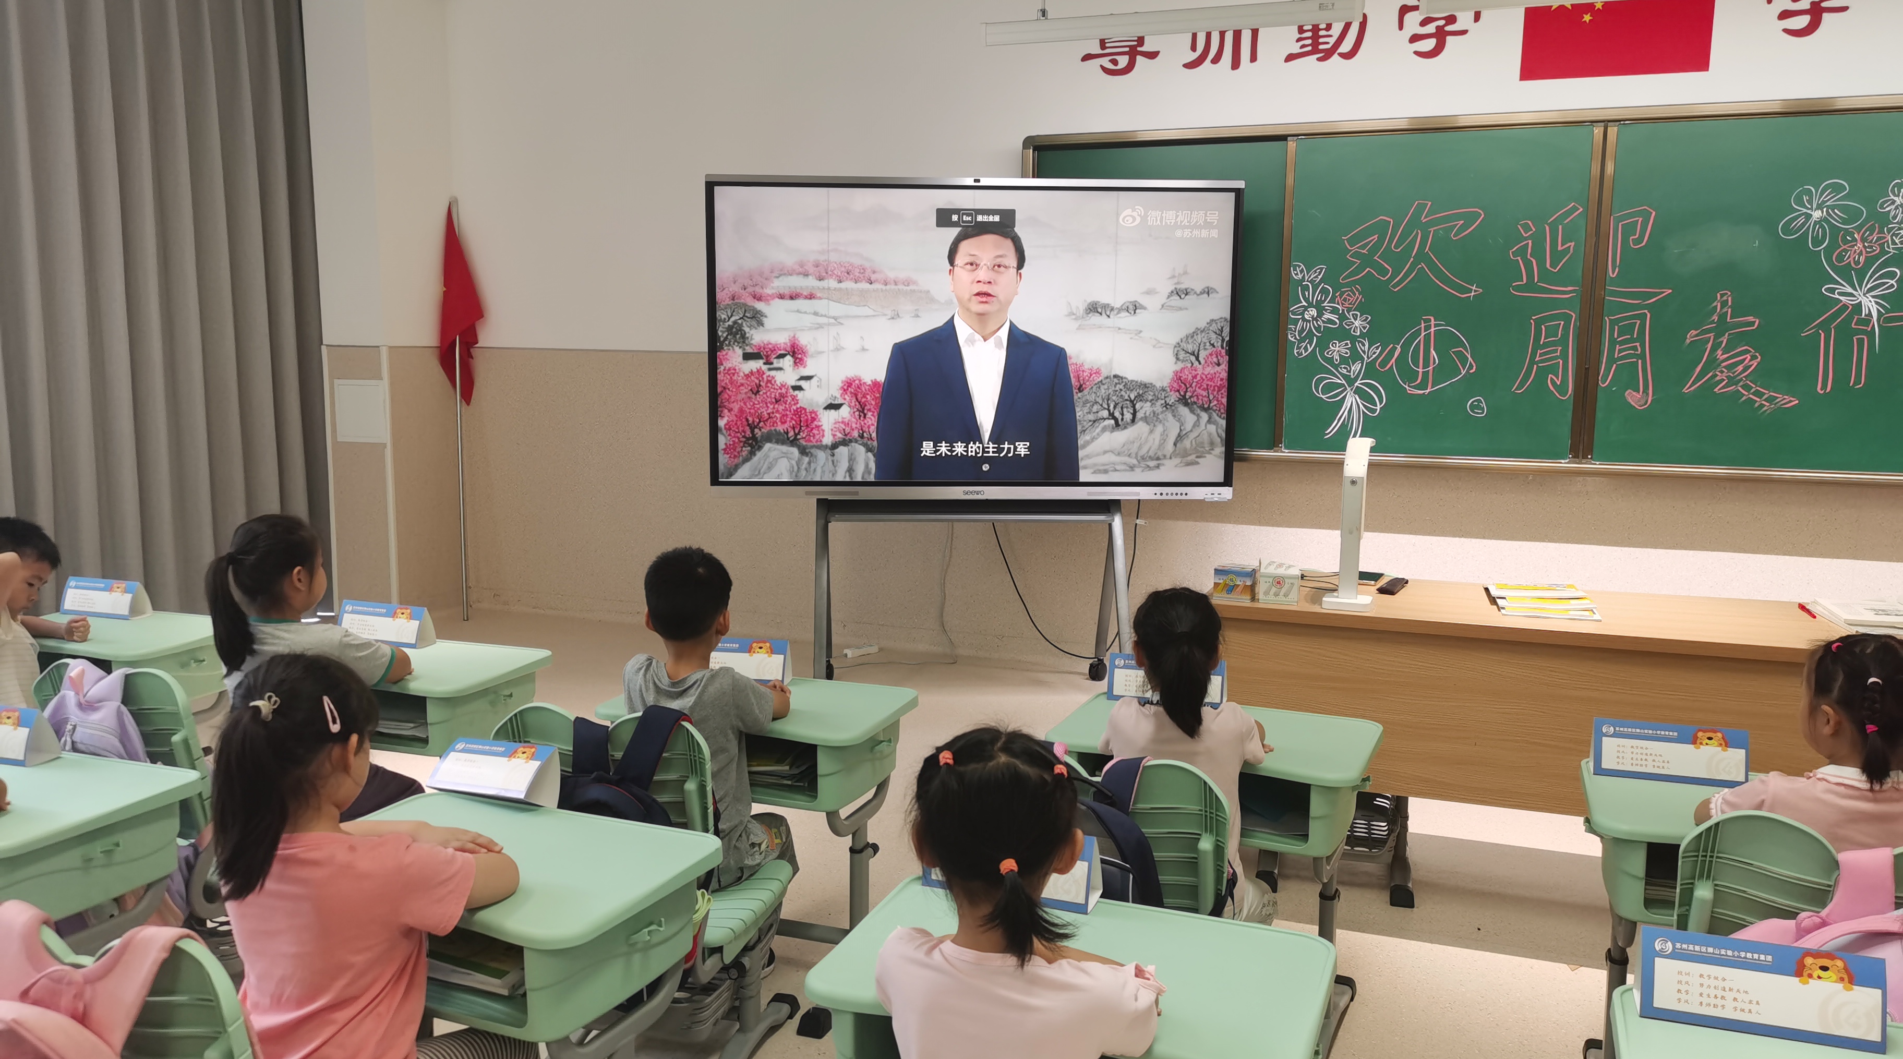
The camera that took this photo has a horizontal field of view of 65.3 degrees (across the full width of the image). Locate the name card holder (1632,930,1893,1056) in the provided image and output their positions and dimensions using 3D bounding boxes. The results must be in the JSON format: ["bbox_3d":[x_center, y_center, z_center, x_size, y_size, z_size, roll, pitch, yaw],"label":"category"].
[{"bbox_3d":[0.943,0.529,1.735,0.252,0.097,0.076,3,8,19],"label":"name card holder"}]

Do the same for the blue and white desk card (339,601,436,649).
[{"bbox_3d":[-1.436,0.237,3.768,0.252,0.097,0.076,3,8,19],"label":"blue and white desk card"}]

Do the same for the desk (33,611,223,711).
[{"bbox_3d":[-2.134,0.546,3.840,0.600,0.600,0.450,4,8,23],"label":"desk"}]

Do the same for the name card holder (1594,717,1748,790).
[{"bbox_3d":[1.273,0.391,2.634,0.245,0.094,0.090,4,8,23],"label":"name card holder"}]

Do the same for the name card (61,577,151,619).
[{"bbox_3d":[-2.346,0.187,4.118,0.252,0.097,0.076,3,8,18],"label":"name card"}]

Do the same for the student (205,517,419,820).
[{"bbox_3d":[-1.392,0.466,3.240,0.470,1.010,0.560,5,9,28],"label":"student"}]

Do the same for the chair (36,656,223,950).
[{"bbox_3d":[-1.492,0.603,3.001,0.450,0.730,0.440,4,8,23],"label":"chair"}]

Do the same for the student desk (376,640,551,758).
[{"bbox_3d":[-1.335,0.618,3.622,0.620,0.610,0.460,3,8,19],"label":"student desk"}]

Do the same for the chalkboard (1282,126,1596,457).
[{"bbox_3d":[1.714,-0.835,5.323,1.026,1.152,0.040,4,8,23],"label":"chalkboard"}]

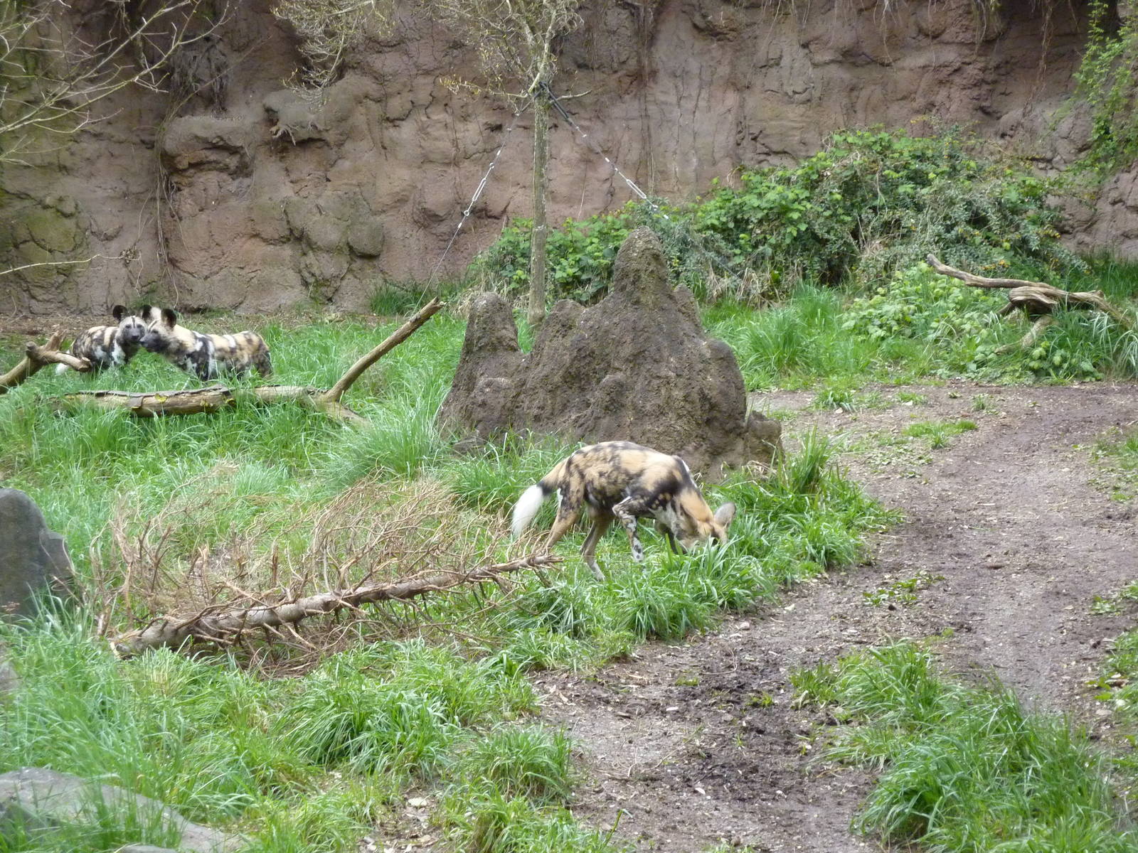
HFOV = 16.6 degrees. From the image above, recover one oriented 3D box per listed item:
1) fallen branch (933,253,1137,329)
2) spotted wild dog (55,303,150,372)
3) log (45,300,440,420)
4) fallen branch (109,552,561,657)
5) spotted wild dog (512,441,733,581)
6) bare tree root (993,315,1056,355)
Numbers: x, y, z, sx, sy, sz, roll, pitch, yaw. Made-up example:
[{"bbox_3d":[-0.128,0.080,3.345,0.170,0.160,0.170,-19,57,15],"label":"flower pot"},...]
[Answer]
[{"bbox_3d":[3.570,-1.043,30.300,1.500,0.520,0.550,0,7,0],"label":"fallen branch"},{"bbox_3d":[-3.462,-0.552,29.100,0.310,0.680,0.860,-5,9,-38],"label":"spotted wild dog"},{"bbox_3d":[-2.220,-0.460,26.800,2.700,0.800,0.550,0,7,0],"label":"log"},{"bbox_3d":[-1.127,0.866,18.900,2.320,0.330,0.350,-4,8,-29],"label":"fallen branch"},{"bbox_3d":[0.279,0.438,20.300,1.150,0.690,0.330,0,7,3],"label":"spotted wild dog"},{"bbox_3d":[3.494,-0.699,30.000,0.420,0.280,0.280,0,7,0],"label":"bare tree root"}]

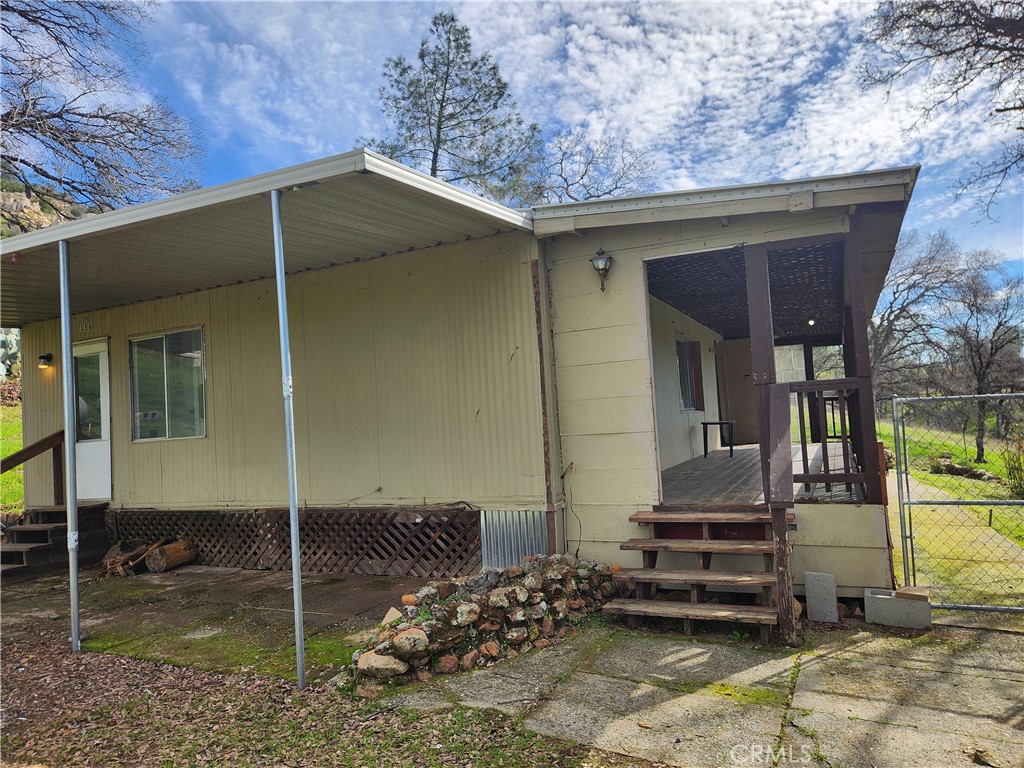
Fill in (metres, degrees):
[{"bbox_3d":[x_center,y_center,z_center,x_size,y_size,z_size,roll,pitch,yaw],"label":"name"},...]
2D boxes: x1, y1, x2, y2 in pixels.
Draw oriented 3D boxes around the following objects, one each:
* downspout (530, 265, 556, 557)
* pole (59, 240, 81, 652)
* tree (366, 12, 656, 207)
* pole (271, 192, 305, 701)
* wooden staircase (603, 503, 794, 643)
[{"bbox_3d":[0.290,0.218,6.134,0.070,2.750,0.060,-5,-3,25],"label":"downspout"},{"bbox_3d":[-3.510,0.465,5.406,0.062,3.250,0.062,-5,-3,25],"label":"pole"},{"bbox_3d":[0.225,-3.907,18.673,7.600,12.900,6.800,-3,-3,0],"label":"tree"},{"bbox_3d":[-1.440,0.322,4.395,0.056,3.220,0.056,-6,-4,25],"label":"pole"},{"bbox_3d":[1.470,1.429,5.247,1.310,0.750,1.060,-5,-3,25],"label":"wooden staircase"}]

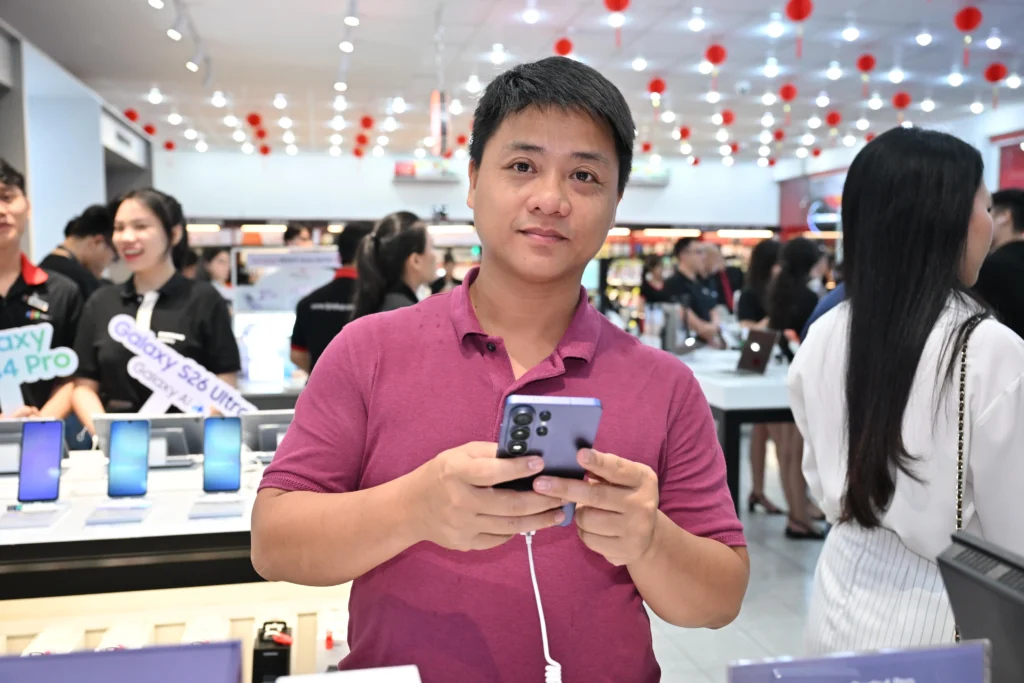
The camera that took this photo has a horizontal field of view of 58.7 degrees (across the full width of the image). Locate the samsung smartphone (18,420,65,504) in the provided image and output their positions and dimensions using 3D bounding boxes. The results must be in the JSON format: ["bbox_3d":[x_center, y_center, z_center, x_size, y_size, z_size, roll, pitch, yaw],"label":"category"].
[{"bbox_3d":[-0.985,0.251,1.907,0.078,0.166,0.008,-1,-11,-10],"label":"samsung smartphone"}]

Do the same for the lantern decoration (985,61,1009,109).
[{"bbox_3d":[3.907,-2.073,7.360,0.154,0.350,0.154,-1,4,-12],"label":"lantern decoration"}]

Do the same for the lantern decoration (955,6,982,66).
[{"bbox_3d":[2.959,-1.993,5.913,0.154,0.350,0.154,-1,4,-12],"label":"lantern decoration"}]

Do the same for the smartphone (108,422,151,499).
[{"bbox_3d":[-0.826,0.253,1.964,0.078,0.165,0.008,-1,-11,-10],"label":"smartphone"}]

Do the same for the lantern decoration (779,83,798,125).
[{"bbox_3d":[2.496,-2.150,8.232,0.154,0.350,0.154,-1,4,-12],"label":"lantern decoration"}]

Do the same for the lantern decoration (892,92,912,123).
[{"bbox_3d":[3.651,-2.162,8.541,0.154,0.350,0.154,-1,4,-12],"label":"lantern decoration"}]

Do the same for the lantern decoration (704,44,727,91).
[{"bbox_3d":[1.521,-2.041,6.792,0.154,0.350,0.154,-1,4,-12],"label":"lantern decoration"}]

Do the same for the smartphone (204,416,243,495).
[{"bbox_3d":[-0.639,0.251,2.011,0.078,0.165,0.008,-1,-11,-10],"label":"smartphone"}]

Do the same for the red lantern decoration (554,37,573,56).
[{"bbox_3d":[0.370,-2.023,6.566,0.154,0.350,0.154,-1,4,-12],"label":"red lantern decoration"}]

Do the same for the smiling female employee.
[{"bbox_3d":[-1.043,0.361,2.708,0.480,1.620,0.360,0,4,-5],"label":"smiling female employee"}]

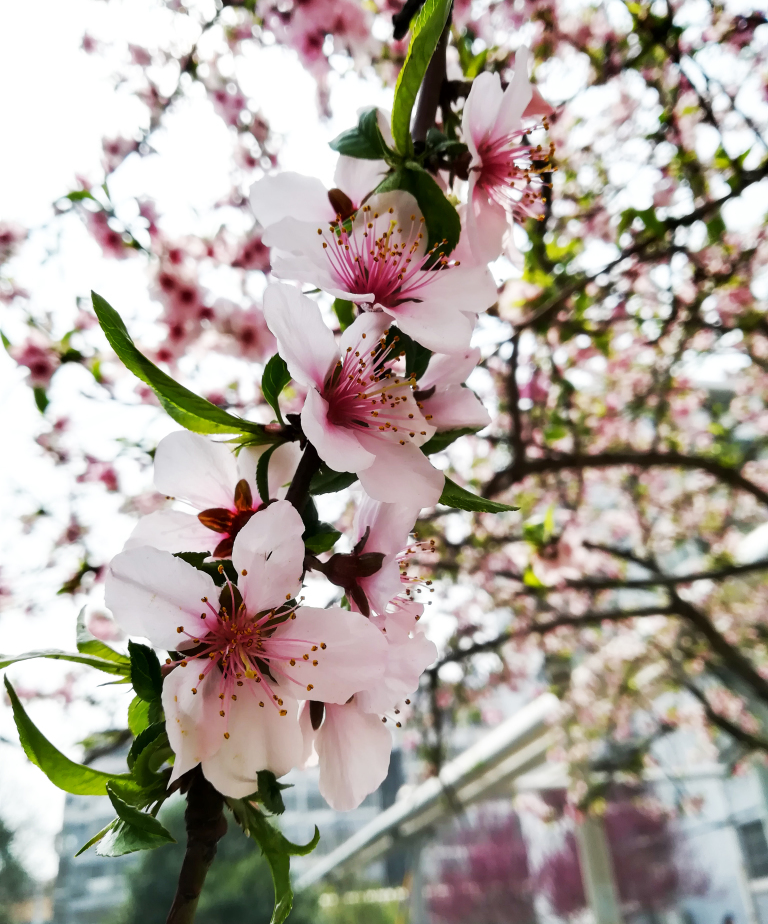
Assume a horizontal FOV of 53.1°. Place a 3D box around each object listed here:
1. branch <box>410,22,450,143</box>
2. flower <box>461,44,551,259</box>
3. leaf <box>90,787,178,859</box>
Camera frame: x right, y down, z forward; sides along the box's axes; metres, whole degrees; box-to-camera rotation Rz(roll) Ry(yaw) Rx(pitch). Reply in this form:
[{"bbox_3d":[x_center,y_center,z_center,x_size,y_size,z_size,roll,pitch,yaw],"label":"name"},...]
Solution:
[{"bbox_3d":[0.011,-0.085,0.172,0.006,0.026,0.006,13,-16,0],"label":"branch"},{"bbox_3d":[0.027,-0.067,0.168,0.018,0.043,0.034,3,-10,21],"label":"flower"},{"bbox_3d":[-0.050,0.072,0.155,0.015,0.013,0.008,6,-18,-4],"label":"leaf"}]

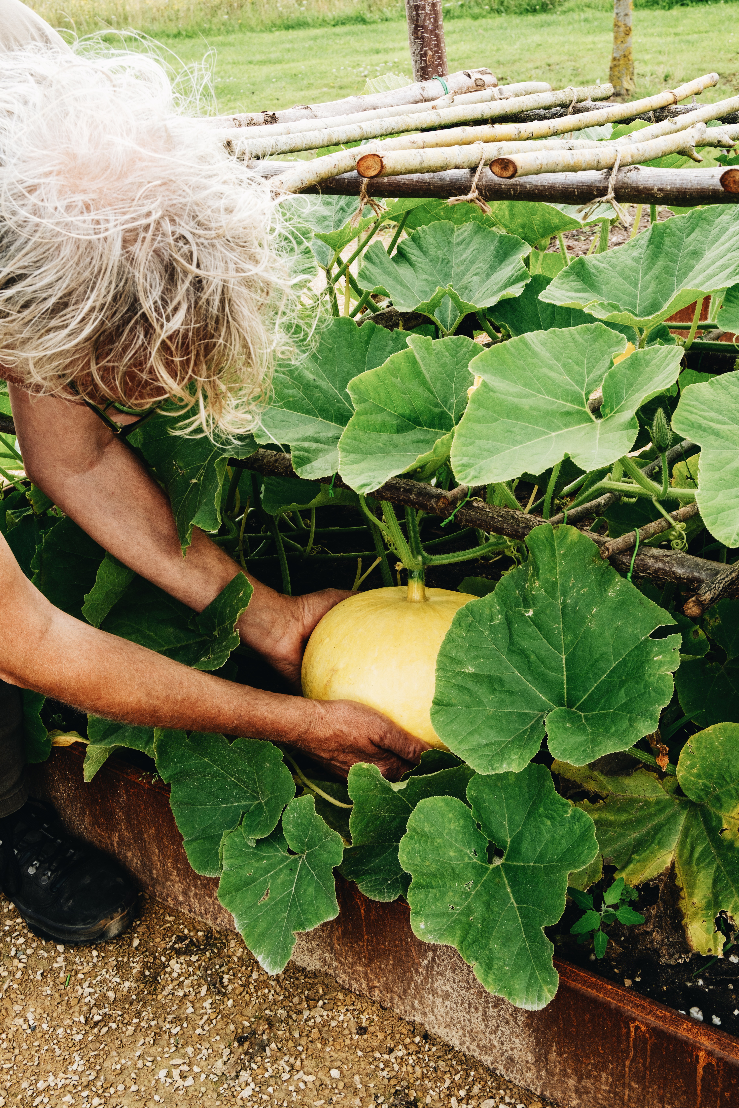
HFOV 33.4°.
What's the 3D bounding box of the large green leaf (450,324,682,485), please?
[{"bbox_3d":[0.256,-0.194,1.600,0.295,0.090,0.230,-6,62,2],"label":"large green leaf"}]

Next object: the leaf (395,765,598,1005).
[{"bbox_3d":[0.136,0.354,1.310,0.210,0.270,0.080,-1,-8,4],"label":"leaf"}]

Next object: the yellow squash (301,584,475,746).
[{"bbox_3d":[0.058,0.153,1.530,0.285,0.220,0.285,-2,27,-1],"label":"yellow squash"}]

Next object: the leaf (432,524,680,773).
[{"bbox_3d":[0.209,0.106,1.380,0.275,0.280,0.070,-3,-10,0],"label":"leaf"}]

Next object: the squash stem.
[{"bbox_3d":[0.056,0.036,1.470,0.024,0.050,0.024,-2,27,-1],"label":"squash stem"}]

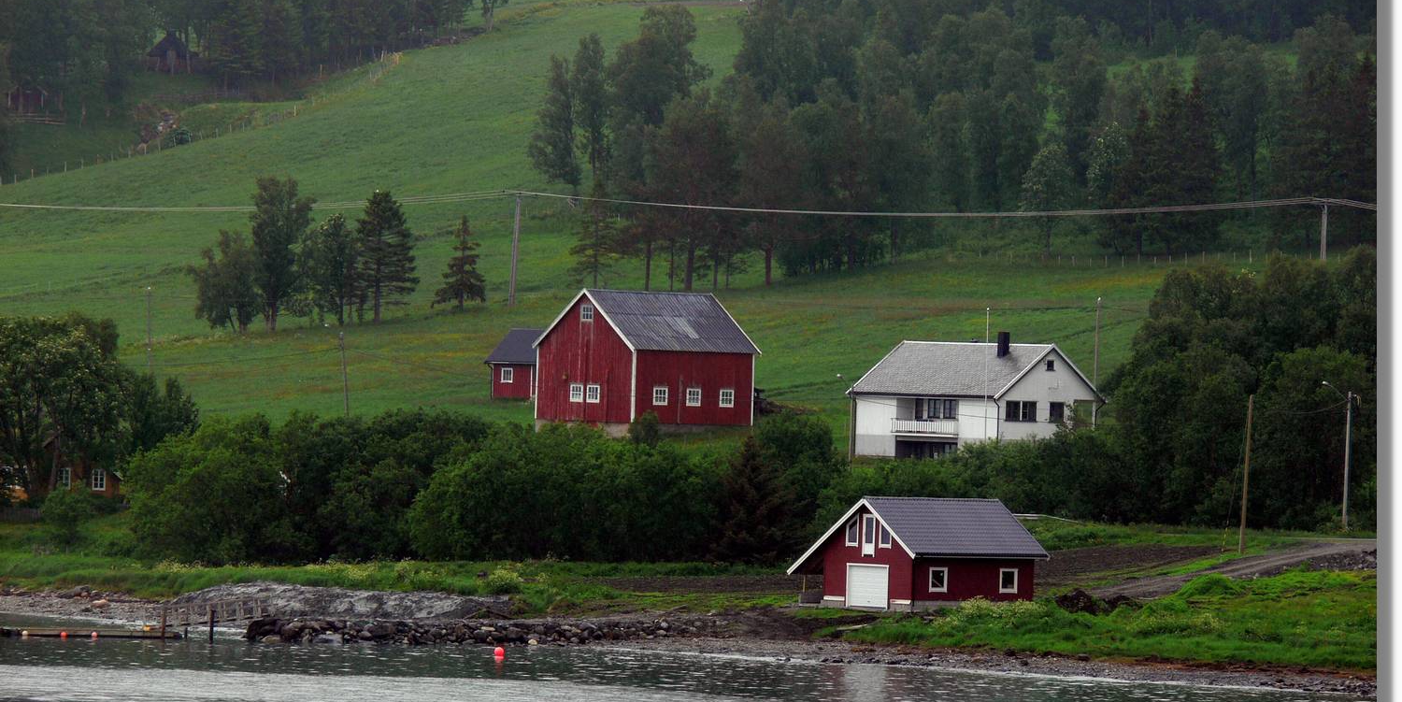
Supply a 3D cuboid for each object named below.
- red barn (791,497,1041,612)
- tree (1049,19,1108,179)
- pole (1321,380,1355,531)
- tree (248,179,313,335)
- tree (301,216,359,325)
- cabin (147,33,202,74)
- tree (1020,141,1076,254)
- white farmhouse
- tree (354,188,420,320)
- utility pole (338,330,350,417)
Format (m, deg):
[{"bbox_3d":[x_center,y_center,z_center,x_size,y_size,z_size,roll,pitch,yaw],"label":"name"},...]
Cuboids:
[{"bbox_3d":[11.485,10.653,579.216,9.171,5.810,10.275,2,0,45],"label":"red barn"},{"bbox_3d":[32.882,-21.714,960.000,4.963,14.890,4.963,2,0,0],"label":"tree"},{"bbox_3d":[36.455,5.982,630.000,1.900,8.519,0.350,2,0,-6],"label":"pole"},{"bbox_3d":[-30.654,-7.123,805.000,4.581,11.445,4.581,2,0,0],"label":"tree"},{"bbox_3d":[-27.510,-6.037,815.000,4.052,8.265,4.052,2,0,0],"label":"tree"},{"bbox_3d":[-50.267,-28.500,1050.000,4.802,4.071,4.900,2,0,-6],"label":"cabin"},{"bbox_3d":[28.951,-12.806,920.000,4.614,9.422,4.614,2,0,0],"label":"tree"},{"bbox_3d":[16.885,2.745,676.200,12.368,7.809,10.063,2,0,44],"label":"white farmhouse"},{"bbox_3d":[-23.256,-7.050,815.000,4.637,9.805,4.637,2,0,0],"label":"tree"},{"bbox_3d":[-22.458,1.831,695.000,0.230,6.357,0.230,-5,0,0],"label":"utility pole"}]

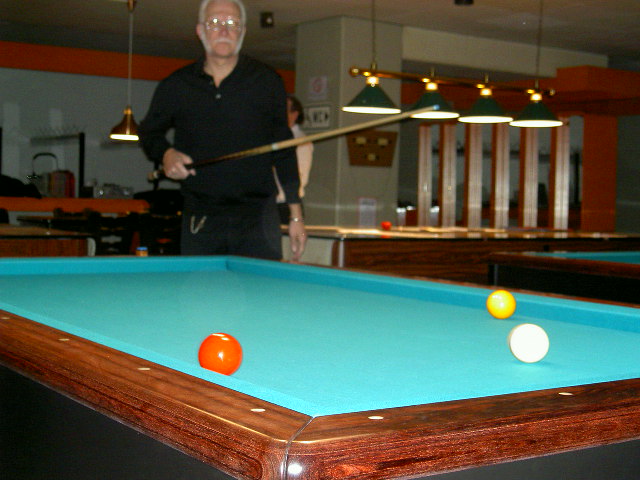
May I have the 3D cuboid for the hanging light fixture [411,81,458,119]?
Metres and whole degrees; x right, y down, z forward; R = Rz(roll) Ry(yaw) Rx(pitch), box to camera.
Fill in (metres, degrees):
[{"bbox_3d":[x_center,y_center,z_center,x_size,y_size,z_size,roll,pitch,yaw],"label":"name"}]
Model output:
[{"bbox_3d":[0.691,-0.864,6.237,0.340,0.201,0.340,1,2,0],"label":"hanging light fixture"}]

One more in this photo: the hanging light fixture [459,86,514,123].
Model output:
[{"bbox_3d":[1.060,-0.869,6.480,0.340,0.209,0.340,1,2,0],"label":"hanging light fixture"}]

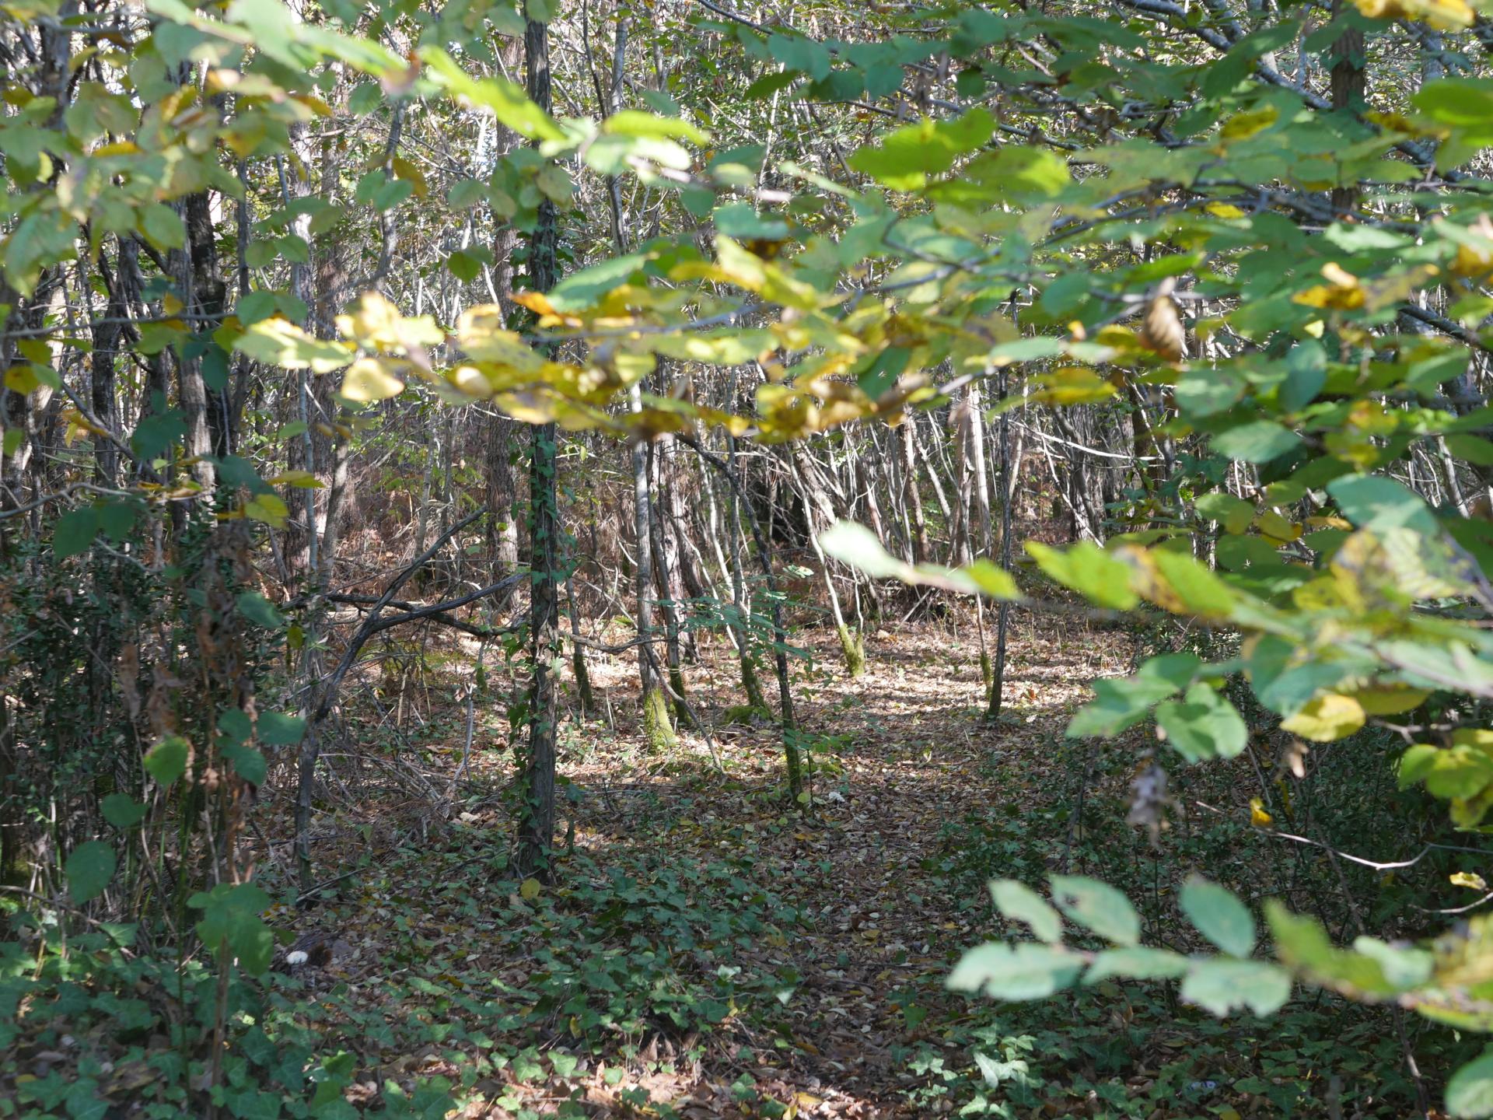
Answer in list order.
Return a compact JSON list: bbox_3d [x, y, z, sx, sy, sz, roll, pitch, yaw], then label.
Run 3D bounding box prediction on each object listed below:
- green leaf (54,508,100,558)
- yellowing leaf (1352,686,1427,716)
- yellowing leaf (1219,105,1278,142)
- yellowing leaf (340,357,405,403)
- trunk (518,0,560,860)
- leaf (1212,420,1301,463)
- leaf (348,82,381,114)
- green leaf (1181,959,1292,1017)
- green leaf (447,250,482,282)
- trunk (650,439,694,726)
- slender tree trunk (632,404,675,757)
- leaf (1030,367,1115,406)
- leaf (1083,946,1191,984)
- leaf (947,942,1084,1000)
[{"bbox_3d":[-0.807,-0.032,2.600,0.055,0.060,0.030,0,1,0],"label":"green leaf"},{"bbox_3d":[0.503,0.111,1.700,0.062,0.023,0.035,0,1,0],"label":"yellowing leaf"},{"bbox_3d":[0.442,-0.384,1.900,0.052,0.032,0.030,0,2,0],"label":"yellowing leaf"},{"bbox_3d":[-0.321,-0.154,1.850,0.056,0.039,0.025,0,2,0],"label":"yellowing leaf"},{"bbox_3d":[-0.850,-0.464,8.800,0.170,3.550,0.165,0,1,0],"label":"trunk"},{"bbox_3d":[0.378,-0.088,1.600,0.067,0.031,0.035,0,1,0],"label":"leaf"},{"bbox_3d":[-0.425,-0.513,2.400,0.037,0.037,0.020,0,2,0],"label":"leaf"},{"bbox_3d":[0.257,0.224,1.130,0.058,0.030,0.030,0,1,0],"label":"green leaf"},{"bbox_3d":[-0.313,-0.327,2.400,0.041,0.037,0.020,0,2,0],"label":"green leaf"},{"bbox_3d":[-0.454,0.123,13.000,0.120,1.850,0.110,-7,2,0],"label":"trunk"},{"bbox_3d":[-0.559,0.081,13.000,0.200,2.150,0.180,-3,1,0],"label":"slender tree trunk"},{"bbox_3d":[0.265,-0.141,1.750,0.069,0.031,0.035,0,2,0],"label":"leaf"},{"bbox_3d":[0.236,0.244,1.300,0.063,0.022,0.033,0,2,0],"label":"leaf"},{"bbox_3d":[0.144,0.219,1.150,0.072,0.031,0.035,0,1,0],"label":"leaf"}]

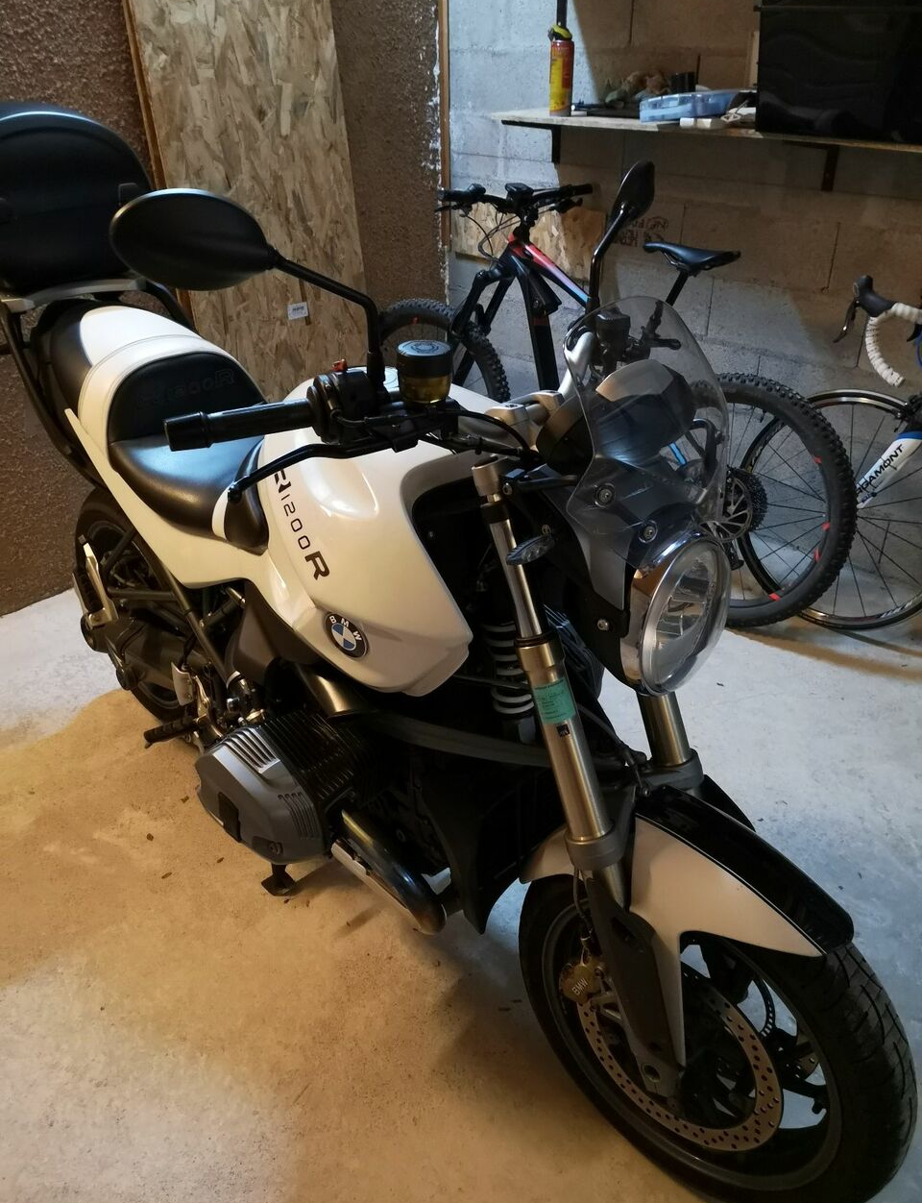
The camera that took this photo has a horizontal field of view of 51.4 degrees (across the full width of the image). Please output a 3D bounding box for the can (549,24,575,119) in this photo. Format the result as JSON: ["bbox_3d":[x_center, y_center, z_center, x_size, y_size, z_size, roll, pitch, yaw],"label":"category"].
[{"bbox_3d":[0.297,-1.561,2.809,0.066,0.243,0.066,-1,30,0],"label":"can"}]

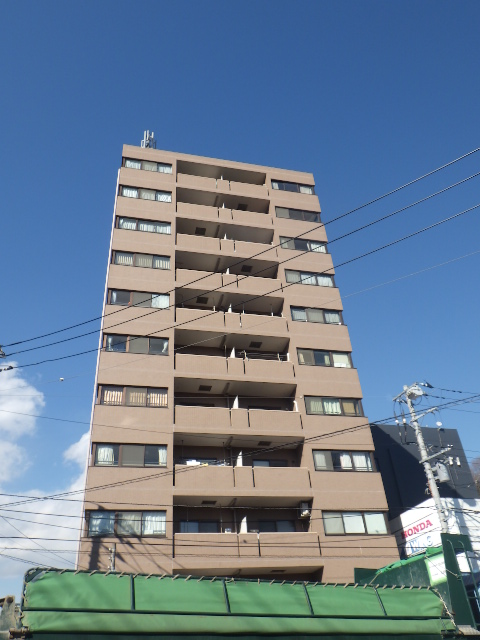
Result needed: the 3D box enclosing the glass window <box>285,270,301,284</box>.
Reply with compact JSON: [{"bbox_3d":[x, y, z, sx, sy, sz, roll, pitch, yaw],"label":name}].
[{"bbox_3d":[3.220,-2.553,31.076,0.898,0.837,0.120,5,-38,-13],"label":"glass window"}]

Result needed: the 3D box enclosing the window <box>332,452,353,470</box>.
[{"bbox_3d":[4.962,6.831,25.017,0.996,0.985,0.080,5,-37,-13],"label":"window"}]

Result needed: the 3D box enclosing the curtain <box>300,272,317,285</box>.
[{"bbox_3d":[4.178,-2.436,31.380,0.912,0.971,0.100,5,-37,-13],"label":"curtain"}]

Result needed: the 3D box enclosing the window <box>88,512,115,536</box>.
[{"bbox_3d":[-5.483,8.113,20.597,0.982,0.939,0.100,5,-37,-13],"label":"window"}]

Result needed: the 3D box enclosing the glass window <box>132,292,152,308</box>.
[{"bbox_3d":[-5.154,-1.039,27.310,1.015,0.901,0.100,5,-38,-13],"label":"glass window"}]

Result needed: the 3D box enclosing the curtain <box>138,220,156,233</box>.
[{"bbox_3d":[-5.481,-5.538,30.772,1.029,0.961,0.120,5,-38,-13],"label":"curtain"}]

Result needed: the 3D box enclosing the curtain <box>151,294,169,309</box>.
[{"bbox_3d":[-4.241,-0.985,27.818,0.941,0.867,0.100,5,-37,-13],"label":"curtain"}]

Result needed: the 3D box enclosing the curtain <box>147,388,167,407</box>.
[{"bbox_3d":[-3.898,3.741,24.592,0.990,1.020,0.080,5,-37,-13],"label":"curtain"}]

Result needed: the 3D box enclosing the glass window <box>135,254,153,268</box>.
[{"bbox_3d":[-5.468,-3.248,29.575,0.987,0.985,0.100,5,-37,-13],"label":"glass window"}]

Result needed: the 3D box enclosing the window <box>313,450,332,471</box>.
[{"bbox_3d":[3.987,6.714,24.633,0.970,1.020,0.080,5,-37,-13],"label":"window"}]

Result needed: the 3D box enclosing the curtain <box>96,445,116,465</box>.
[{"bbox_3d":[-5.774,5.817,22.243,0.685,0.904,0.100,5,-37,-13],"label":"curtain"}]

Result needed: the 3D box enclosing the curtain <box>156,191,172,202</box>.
[{"bbox_3d":[-4.839,-7.916,33.184,0.980,0.980,0.100,5,-37,-13],"label":"curtain"}]

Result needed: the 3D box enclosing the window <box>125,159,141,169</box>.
[{"bbox_3d":[-7.076,-10.312,34.362,1.020,1.020,0.080,5,-37,-13],"label":"window"}]

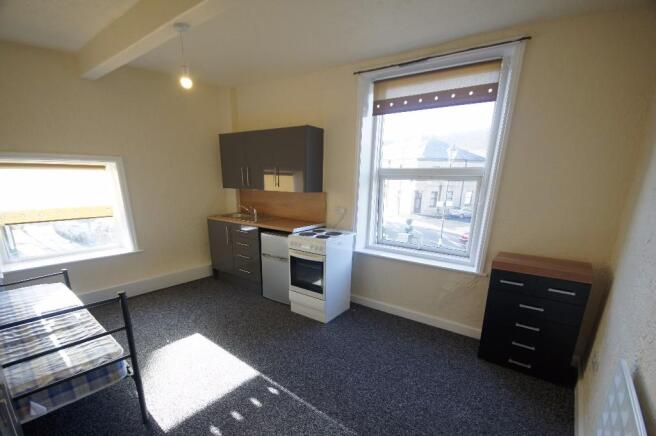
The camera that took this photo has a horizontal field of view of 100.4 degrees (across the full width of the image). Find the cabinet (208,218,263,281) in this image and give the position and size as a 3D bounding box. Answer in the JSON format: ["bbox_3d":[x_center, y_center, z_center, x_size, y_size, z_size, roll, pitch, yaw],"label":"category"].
[{"bbox_3d":[-1.109,0.388,3.882,1.050,0.725,0.560,7,12,33],"label":"cabinet"}]

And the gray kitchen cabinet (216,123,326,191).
[{"bbox_3d":[-0.773,-0.738,3.564,1.500,0.726,0.330,7,12,33],"label":"gray kitchen cabinet"}]

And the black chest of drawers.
[{"bbox_3d":[1.665,0.786,2.261,0.625,0.868,0.350,7,12,33],"label":"black chest of drawers"}]

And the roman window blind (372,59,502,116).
[{"bbox_3d":[0.967,-1.211,2.610,1.144,0.330,0.040,7,12,33],"label":"roman window blind"}]

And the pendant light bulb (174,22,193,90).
[{"bbox_3d":[-0.986,-1.101,1.879,0.100,0.405,0.100,7,12,33],"label":"pendant light bulb"}]

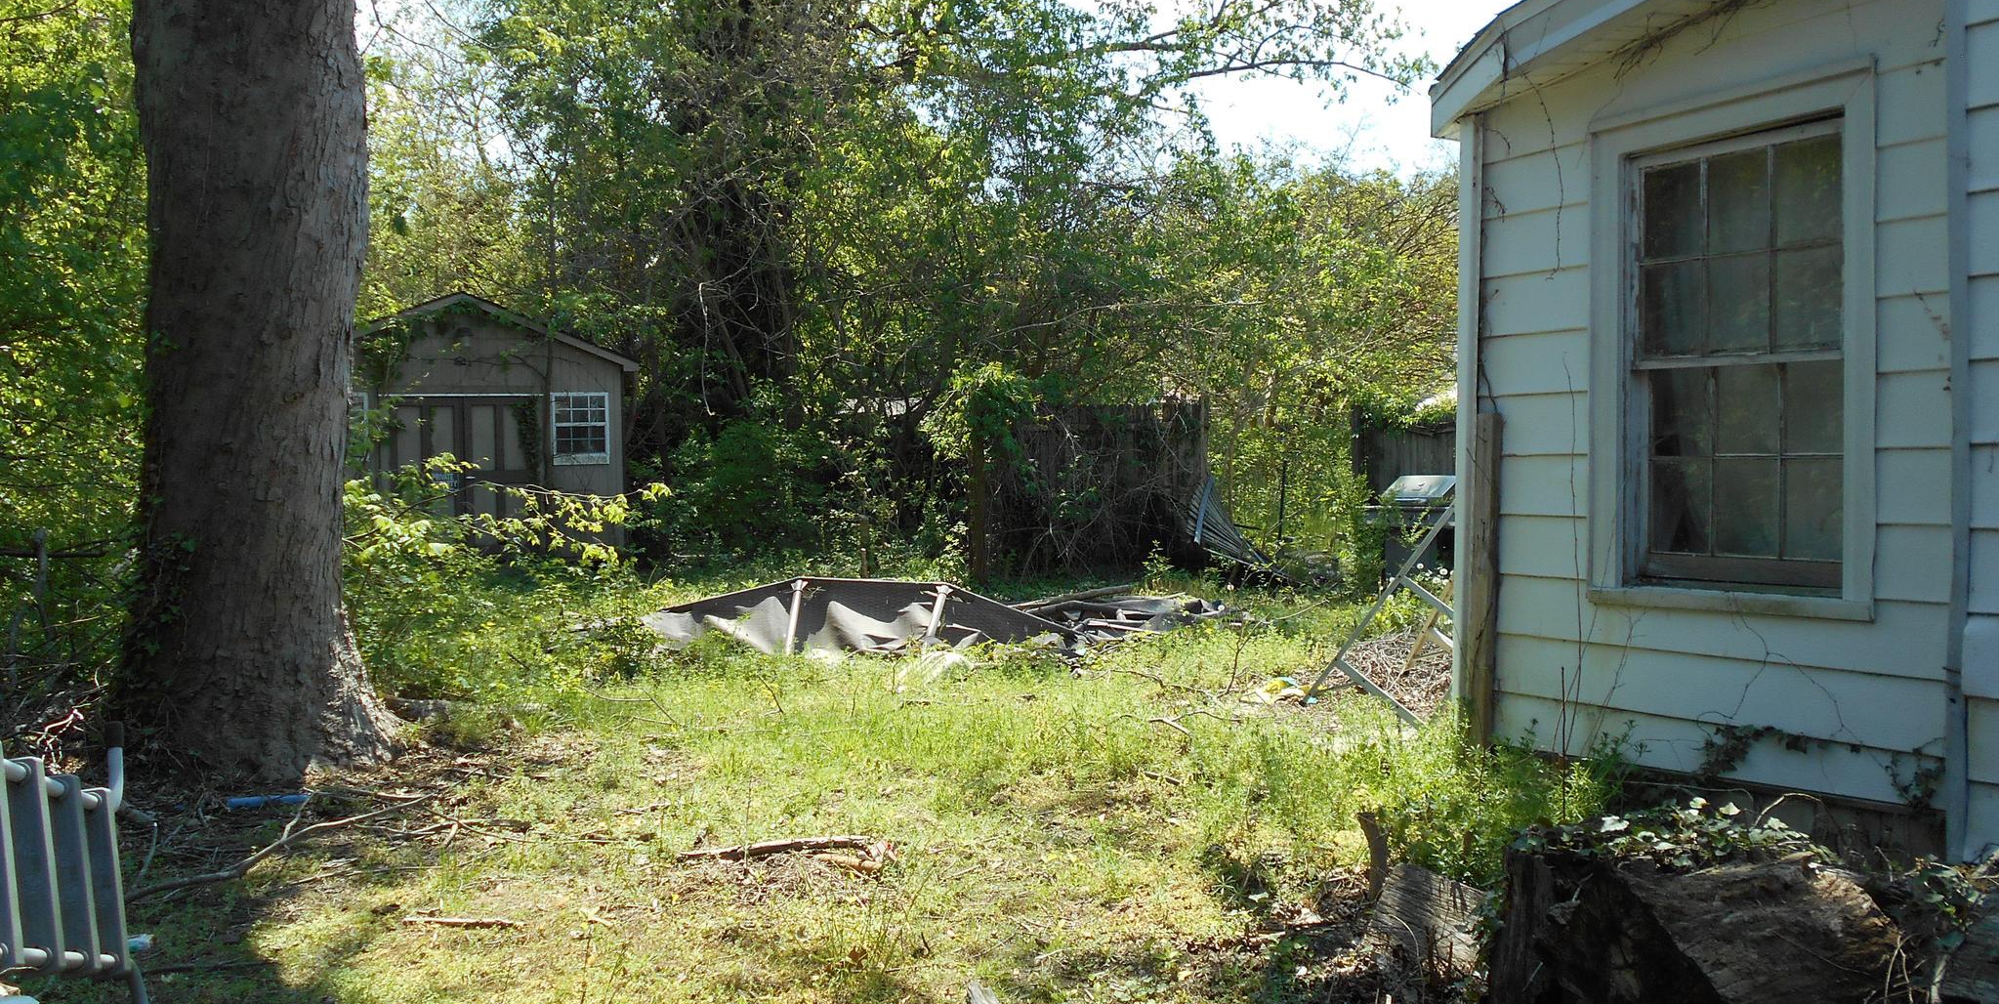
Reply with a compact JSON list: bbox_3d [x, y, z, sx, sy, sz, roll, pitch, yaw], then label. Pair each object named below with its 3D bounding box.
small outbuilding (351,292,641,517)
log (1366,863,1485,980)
[{"bbox_3d":[-6.100,-0.780,18.900,3.500,2.900,3.400,0,1,-14],"label":"small outbuilding"},{"bbox_3d":[1.220,1.160,4.600,0.250,0.270,0.360,0,1,-30],"label":"log"}]

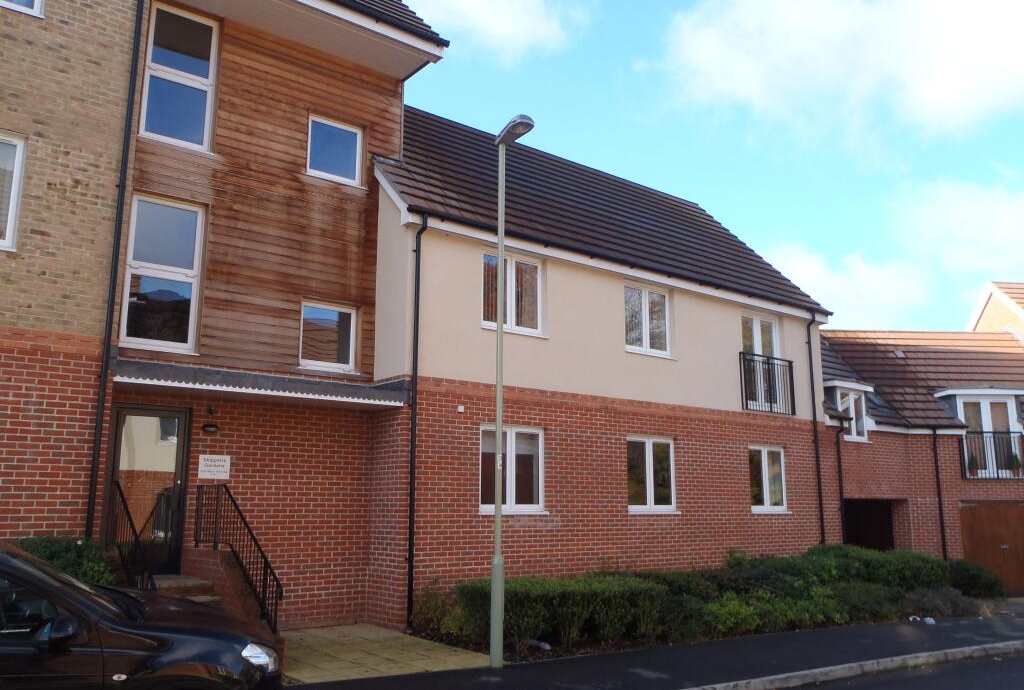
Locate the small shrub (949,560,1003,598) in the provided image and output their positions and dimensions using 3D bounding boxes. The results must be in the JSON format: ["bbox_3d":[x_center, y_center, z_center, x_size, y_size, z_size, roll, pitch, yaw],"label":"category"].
[{"bbox_3d":[10.629,5.351,19.079,1.300,0.783,1.150,9,-14,-37],"label":"small shrub"}]

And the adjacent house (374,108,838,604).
[{"bbox_3d":[0.653,0.320,17.734,10.950,9.700,7.400,9,-14,-37],"label":"adjacent house"}]

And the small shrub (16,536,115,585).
[{"bbox_3d":[-4.497,2.415,8.014,1.200,1.100,1.000,9,-14,-37],"label":"small shrub"}]

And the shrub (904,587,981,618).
[{"bbox_3d":[7.637,4.575,14.746,1.250,0.451,1.000,9,-14,-37],"label":"shrub"}]

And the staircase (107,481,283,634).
[{"bbox_3d":[-3.580,2.435,8.920,1.420,1.950,2.850,9,-14,-37],"label":"staircase"}]

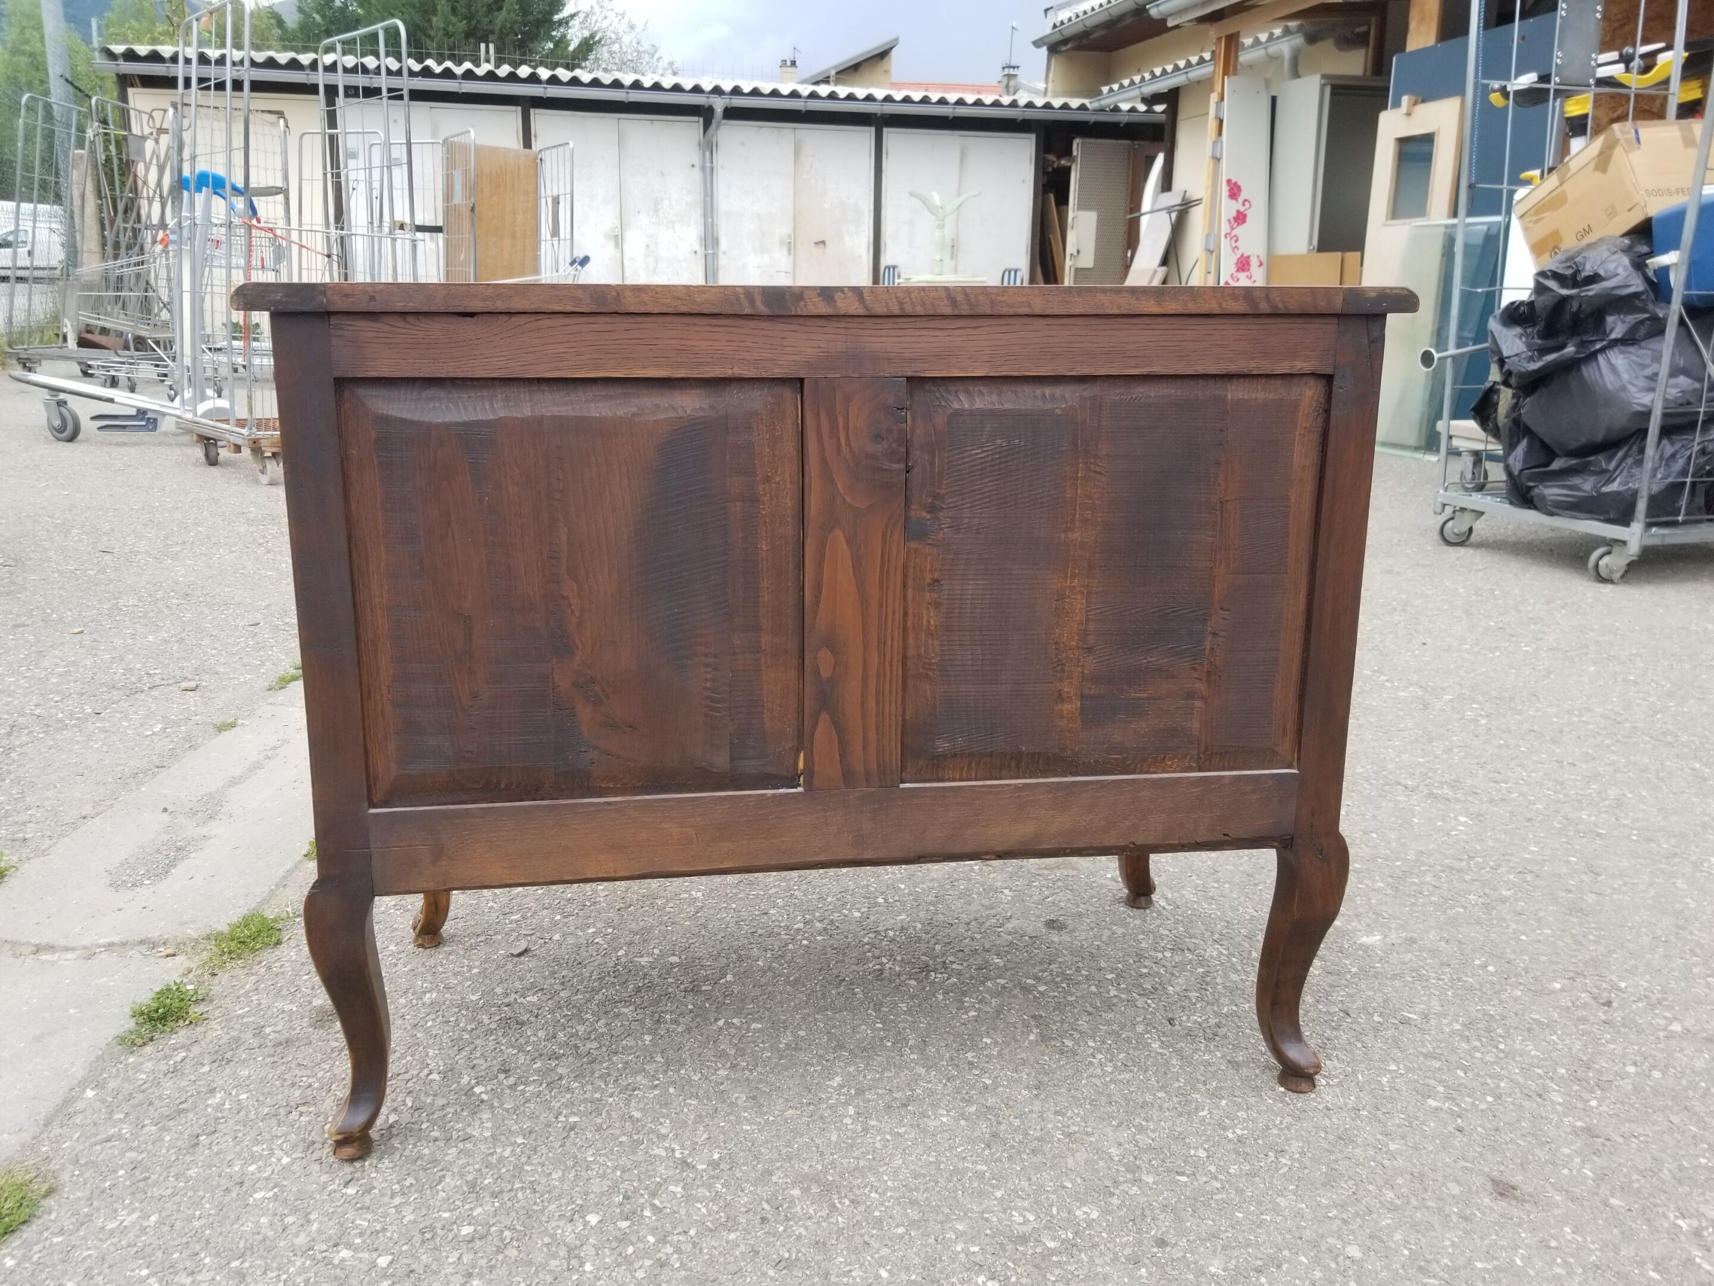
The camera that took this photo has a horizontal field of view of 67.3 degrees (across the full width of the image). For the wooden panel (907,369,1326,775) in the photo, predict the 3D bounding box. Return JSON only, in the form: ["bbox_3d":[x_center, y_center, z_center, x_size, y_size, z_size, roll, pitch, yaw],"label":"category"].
[{"bbox_3d":[0.255,-0.062,1.310,0.427,0.412,0.025,-2,16,-7],"label":"wooden panel"}]

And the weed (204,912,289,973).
[{"bbox_3d":[-0.832,0.409,1.755,0.085,0.040,0.115,2,15,7],"label":"weed"}]

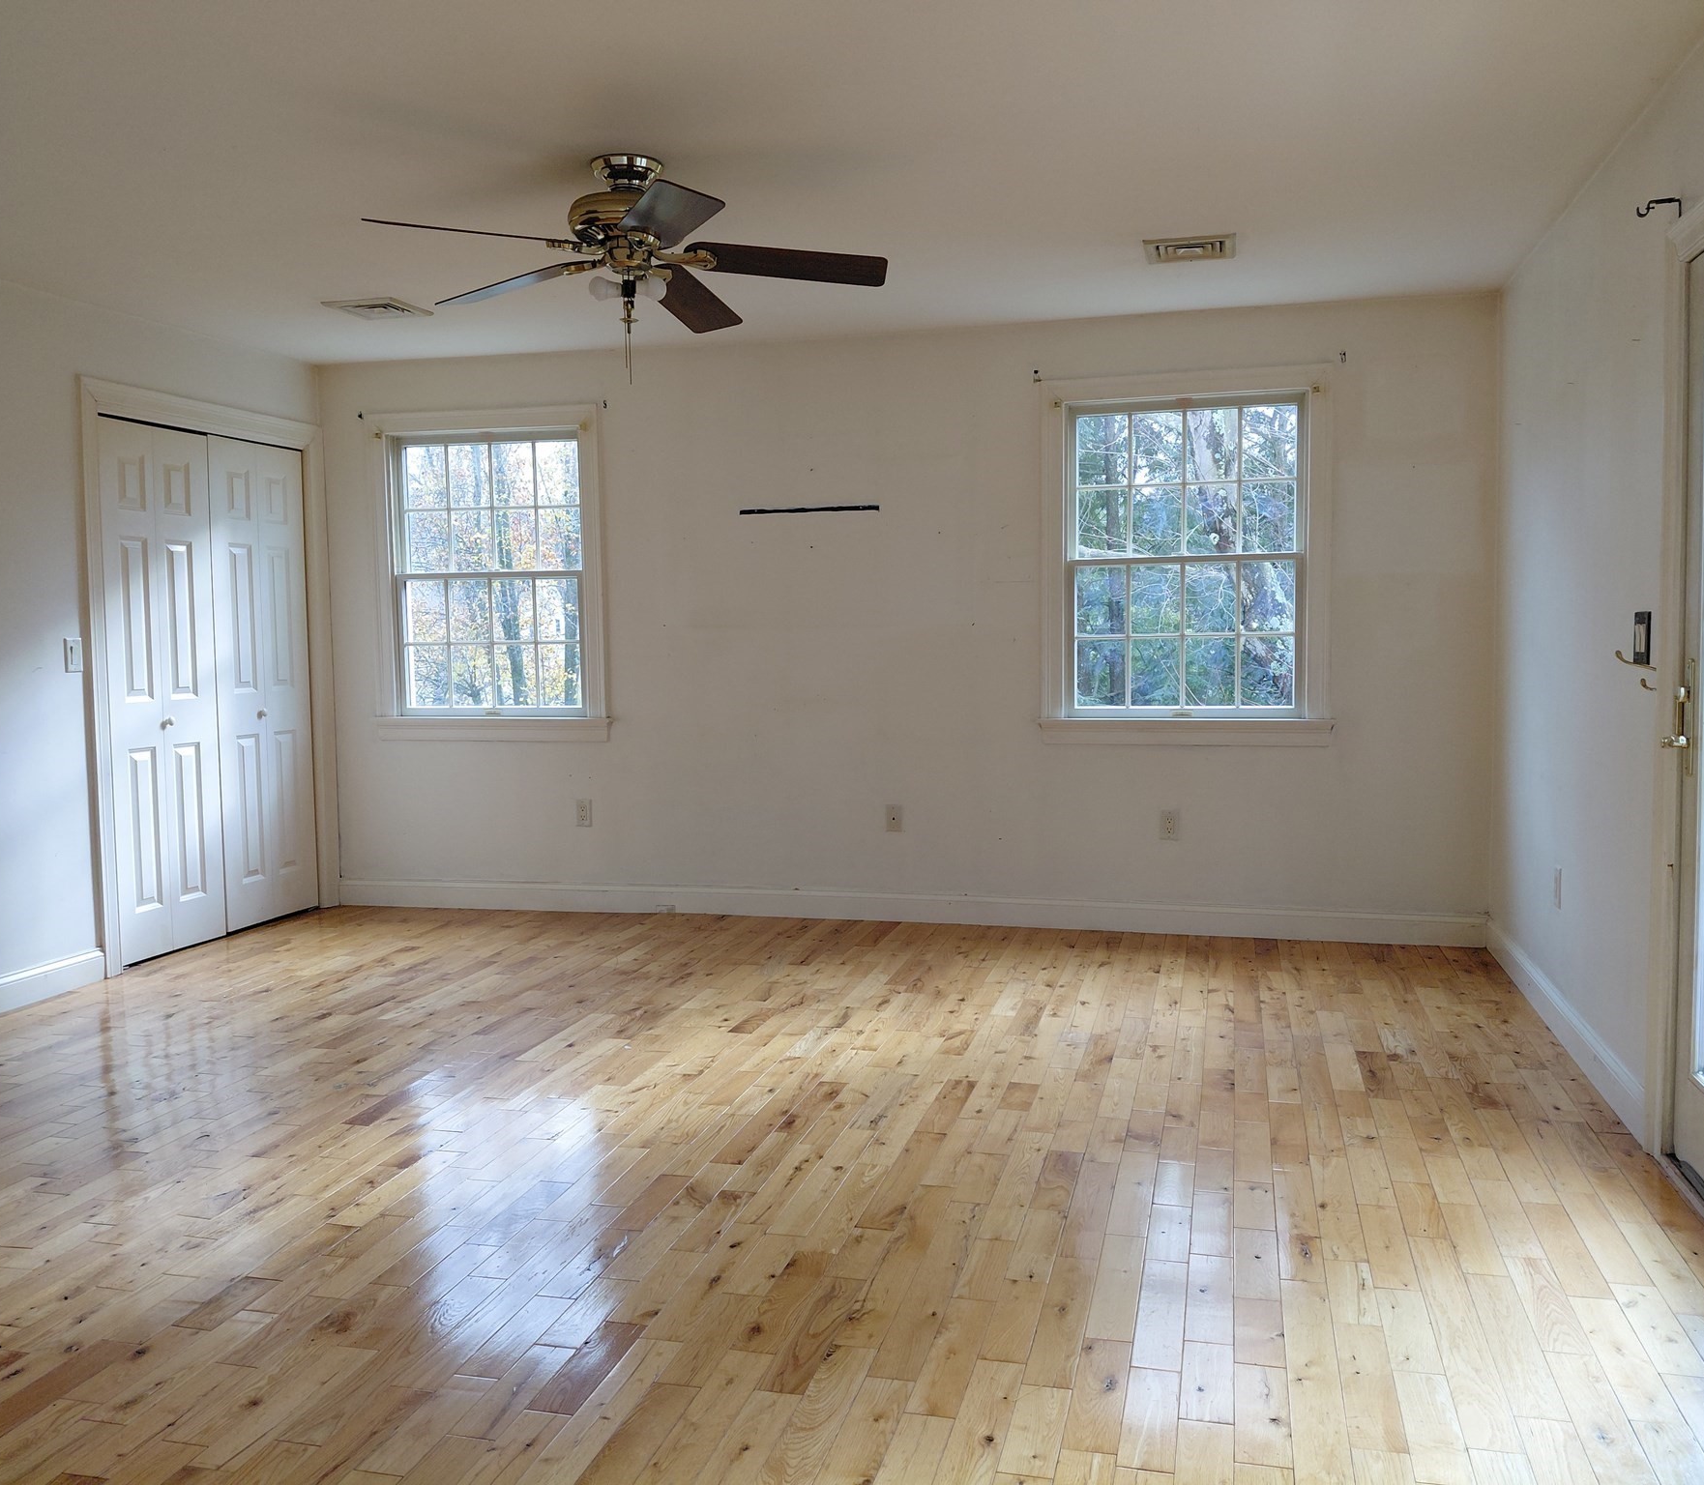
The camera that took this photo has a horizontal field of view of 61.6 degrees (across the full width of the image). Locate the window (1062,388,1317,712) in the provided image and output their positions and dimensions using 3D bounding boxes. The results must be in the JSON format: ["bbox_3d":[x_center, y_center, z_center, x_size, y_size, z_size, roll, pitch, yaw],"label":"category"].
[{"bbox_3d":[1.304,-0.716,5.623,0.940,1.249,0.085,0,4,13],"label":"window"}]

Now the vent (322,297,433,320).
[{"bbox_3d":[-1.753,-1.614,5.310,0.279,0.020,0.298,1,4,15],"label":"vent"}]

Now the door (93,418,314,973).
[{"bbox_3d":[-2.591,-0.222,5.822,0.045,2.028,1.183,1,4,15],"label":"door"}]

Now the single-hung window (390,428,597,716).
[{"bbox_3d":[-1.581,-0.737,6.309,0.922,1.249,0.085,0,4,13],"label":"single-hung window"}]

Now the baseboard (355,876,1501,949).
[{"bbox_3d":[0.037,0.699,5.988,4.888,0.132,0.020,0,4,13],"label":"baseboard"}]

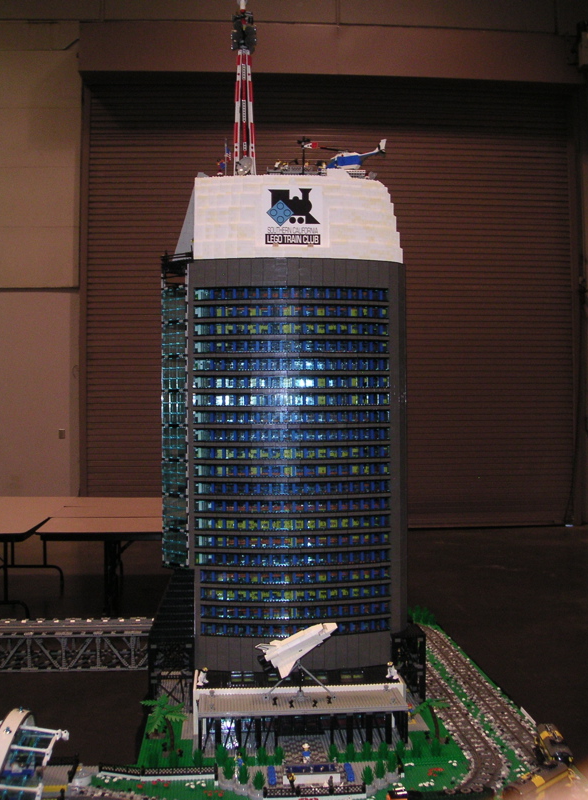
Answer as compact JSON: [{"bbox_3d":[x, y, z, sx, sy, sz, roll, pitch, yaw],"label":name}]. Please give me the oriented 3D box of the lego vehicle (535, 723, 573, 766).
[{"bbox_3d":[0.588,0.806,1.985,0.054,0.085,0.180,0,0,6],"label":"lego vehicle"}]

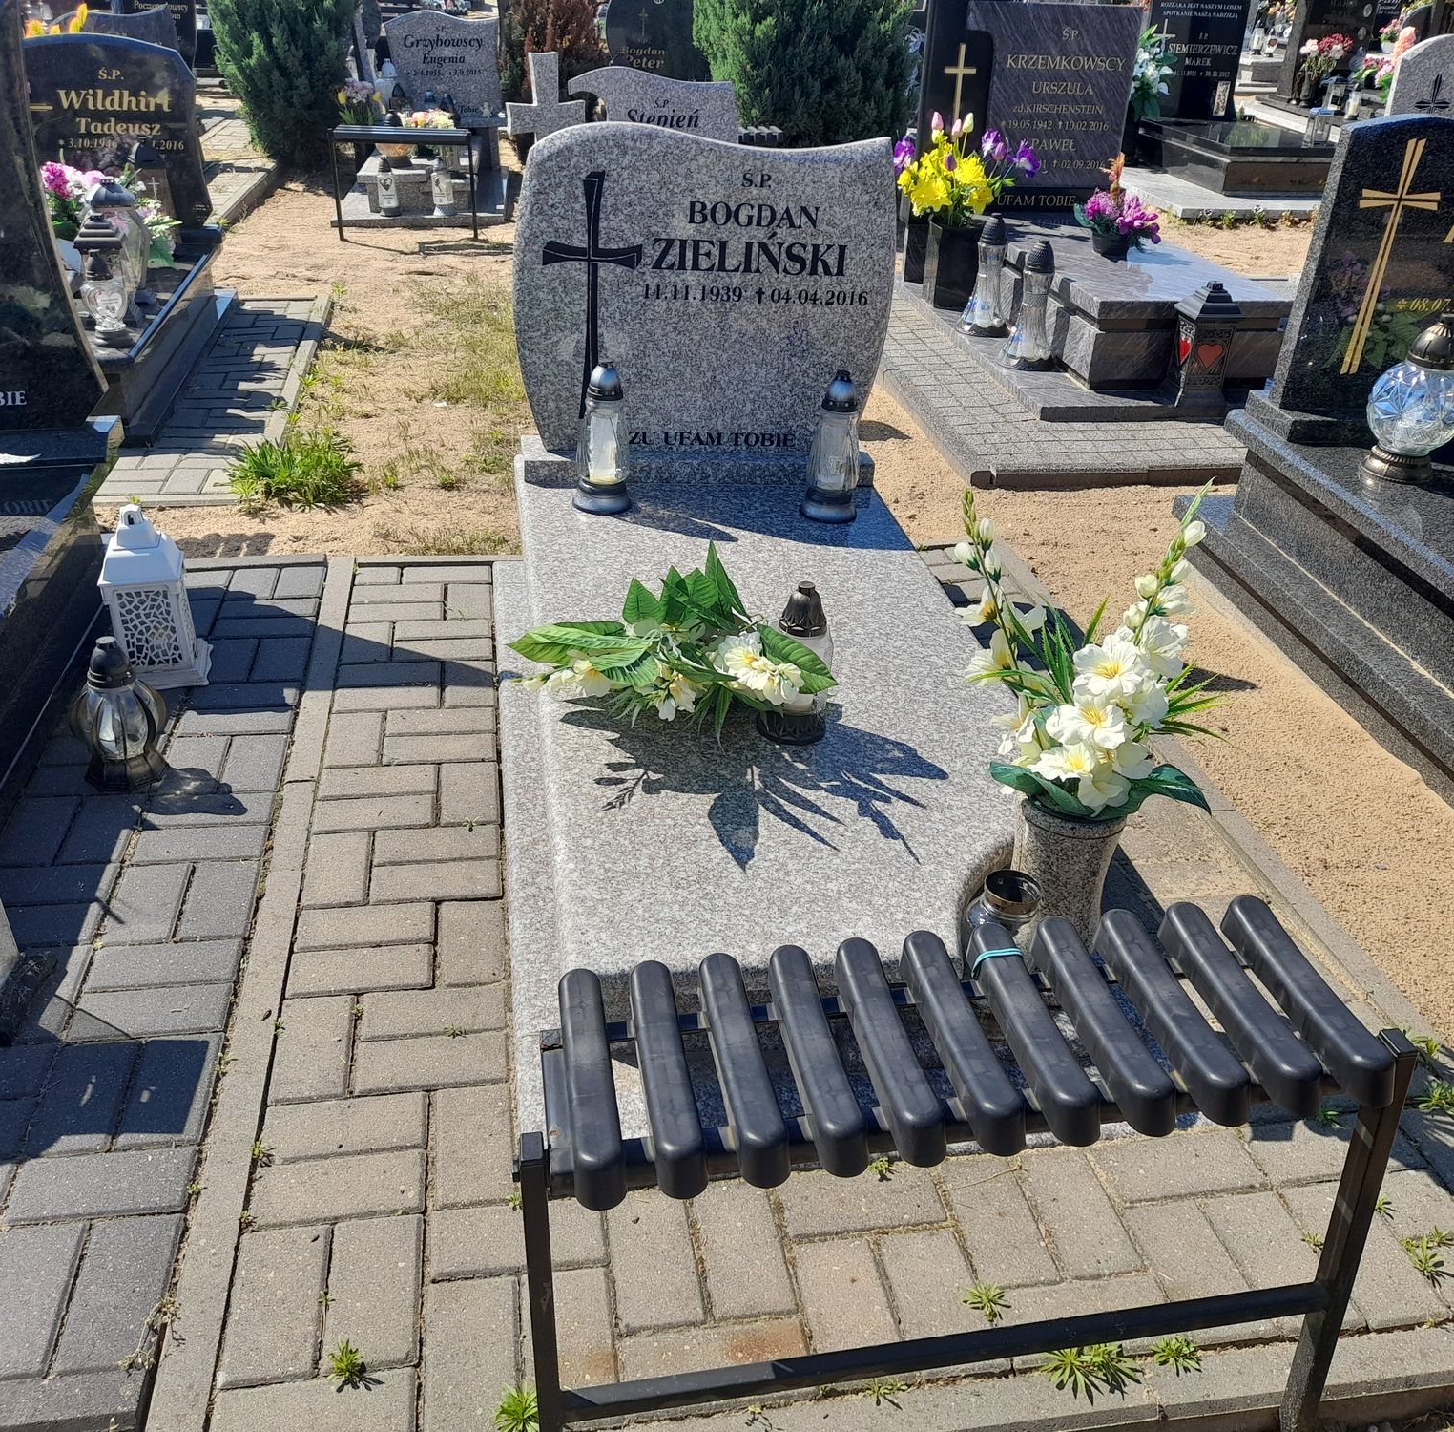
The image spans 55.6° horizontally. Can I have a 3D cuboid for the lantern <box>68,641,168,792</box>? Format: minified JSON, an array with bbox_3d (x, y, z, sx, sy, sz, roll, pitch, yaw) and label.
[{"bbox_3d":[-1.044,-0.012,2.351,0.160,0.255,0.160,-2,30,-10],"label":"lantern"}]

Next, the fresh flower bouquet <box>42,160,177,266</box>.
[{"bbox_3d":[-2.208,-1.812,4.918,0.480,0.340,0.310,-2,30,-10],"label":"fresh flower bouquet"}]

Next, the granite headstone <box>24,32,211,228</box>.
[{"bbox_3d":[-2.365,-2.190,5.156,0.810,0.665,0.080,-5,30,-14],"label":"granite headstone"}]

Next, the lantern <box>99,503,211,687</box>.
[{"bbox_3d":[-1.108,-0.243,2.659,0.166,0.348,0.166,-5,30,-13],"label":"lantern"}]

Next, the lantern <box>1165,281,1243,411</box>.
[{"bbox_3d":[1.545,-1.198,4.452,0.155,0.395,0.155,-3,30,-9],"label":"lantern"}]

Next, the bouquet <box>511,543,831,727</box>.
[{"bbox_3d":[-0.082,-0.102,2.228,0.520,0.245,0.350,-3,30,-9],"label":"bouquet"}]

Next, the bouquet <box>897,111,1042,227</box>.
[{"bbox_3d":[0.929,-2.132,5.386,0.540,0.420,0.420,-3,30,-9],"label":"bouquet"}]

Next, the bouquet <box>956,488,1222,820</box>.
[{"bbox_3d":[0.457,-0.080,1.800,0.350,0.460,0.270,-3,30,-9],"label":"bouquet"}]

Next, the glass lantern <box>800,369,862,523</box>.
[{"bbox_3d":[0.234,-0.576,2.932,0.130,0.302,0.130,-2,30,-10],"label":"glass lantern"}]

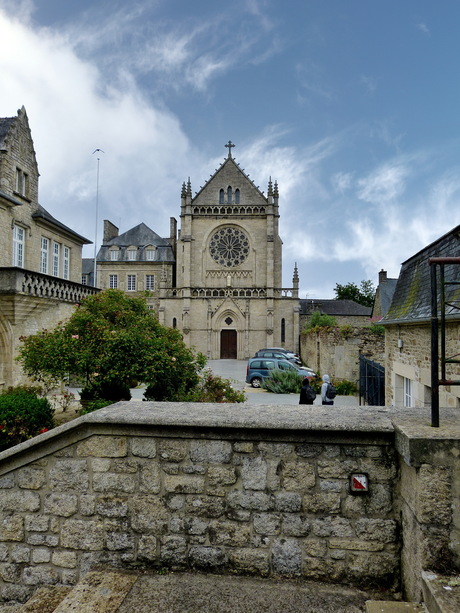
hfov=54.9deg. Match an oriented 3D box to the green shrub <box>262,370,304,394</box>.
[{"bbox_3d":[3.100,4.294,25.500,2.400,1.300,1.800,0,-3,0],"label":"green shrub"}]

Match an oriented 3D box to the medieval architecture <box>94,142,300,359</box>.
[{"bbox_3d":[-3.356,-6.268,59.478,24.240,25.930,13.000,1,-3,3],"label":"medieval architecture"}]

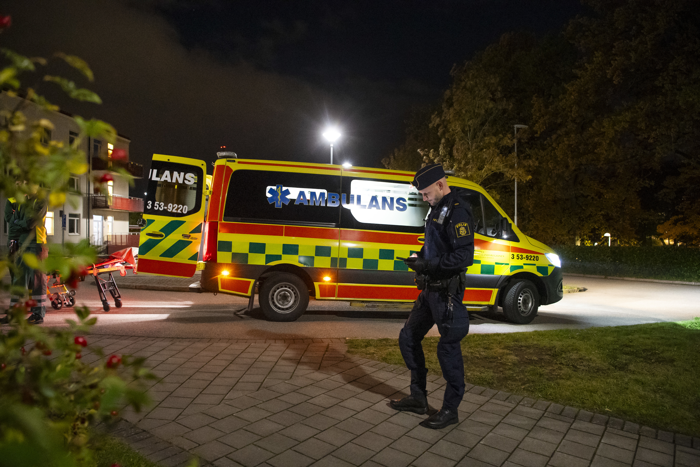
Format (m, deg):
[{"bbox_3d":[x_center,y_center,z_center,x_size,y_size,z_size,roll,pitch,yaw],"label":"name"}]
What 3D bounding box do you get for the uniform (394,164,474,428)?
[{"bbox_3d":[0.600,0.410,3.300,0.600,1.800,0.550,0,0,-13],"label":"uniform"}]

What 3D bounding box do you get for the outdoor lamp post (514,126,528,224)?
[{"bbox_3d":[7.700,-1.600,21.000,0.620,6.500,0.300,0,0,0],"label":"outdoor lamp post"}]

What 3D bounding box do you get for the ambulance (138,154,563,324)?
[{"bbox_3d":[0.335,0.063,7.721,6.560,2.480,2.080,3,-1,-11],"label":"ambulance"}]

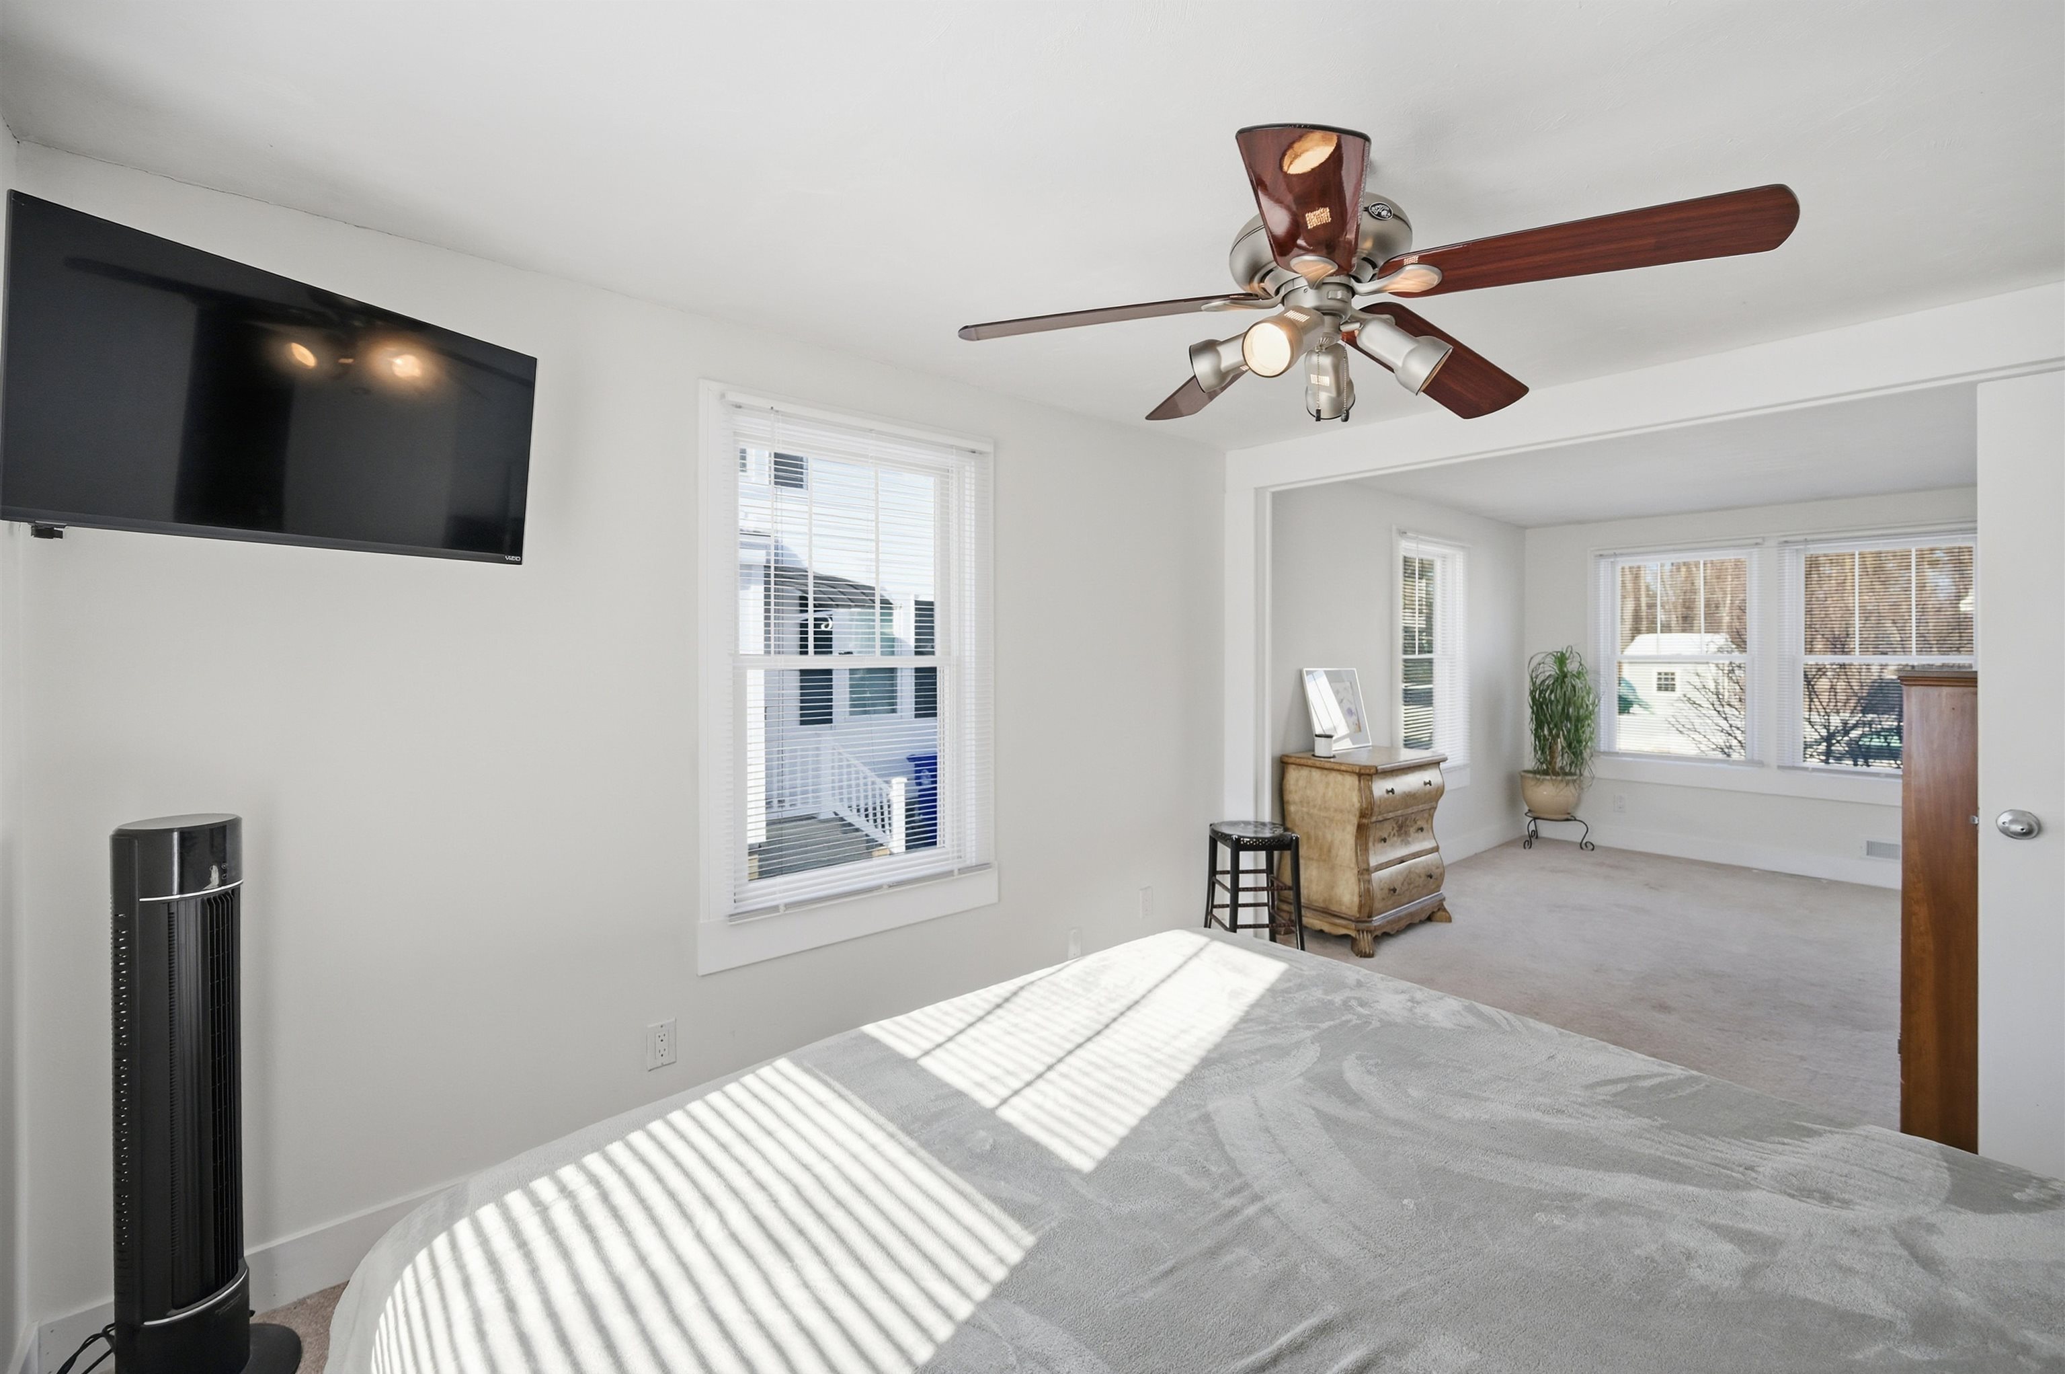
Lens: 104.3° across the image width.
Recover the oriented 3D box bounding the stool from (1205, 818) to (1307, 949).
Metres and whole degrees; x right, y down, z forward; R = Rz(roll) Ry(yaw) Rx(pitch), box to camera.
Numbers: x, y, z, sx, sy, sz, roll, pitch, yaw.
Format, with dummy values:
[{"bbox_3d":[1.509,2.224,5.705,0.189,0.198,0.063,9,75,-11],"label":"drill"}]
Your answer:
[{"bbox_3d":[0.915,0.895,3.310,0.335,0.620,0.335,0,2,0],"label":"stool"}]

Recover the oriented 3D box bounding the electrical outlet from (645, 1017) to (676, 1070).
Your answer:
[{"bbox_3d":[-0.978,0.945,2.118,0.072,0.117,0.010,-1,2,-39],"label":"electrical outlet"}]

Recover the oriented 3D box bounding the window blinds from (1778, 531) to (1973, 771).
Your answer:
[{"bbox_3d":[4.790,-0.178,4.545,0.835,1.370,0.050,2,2,44],"label":"window blinds"}]

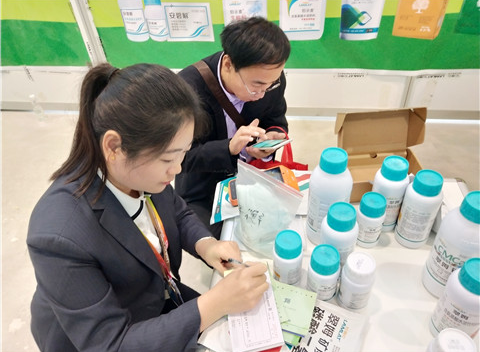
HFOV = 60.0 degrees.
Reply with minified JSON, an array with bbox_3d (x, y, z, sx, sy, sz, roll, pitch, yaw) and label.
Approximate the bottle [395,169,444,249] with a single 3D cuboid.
[{"bbox_3d":[0.399,0.074,0.923,0.075,0.177,0.075,18,44,24],"label":"bottle"}]

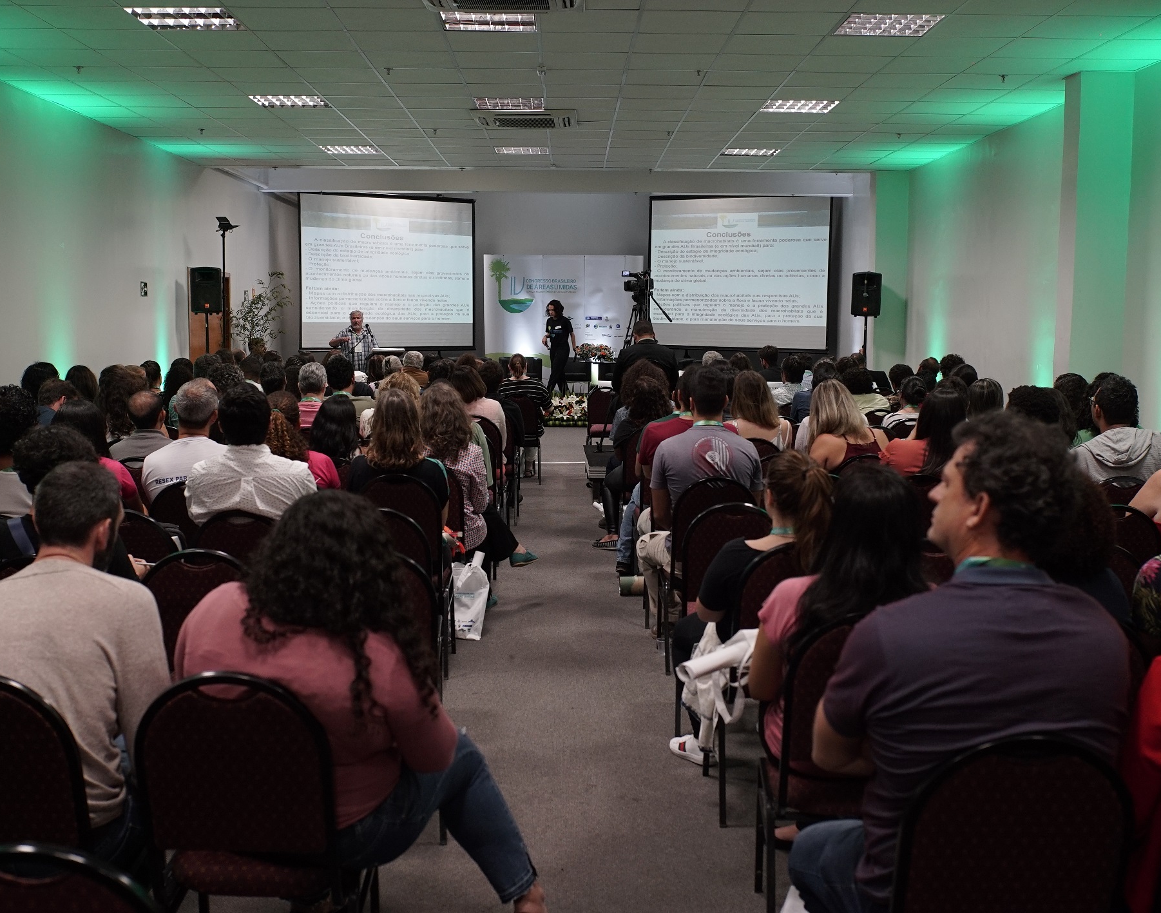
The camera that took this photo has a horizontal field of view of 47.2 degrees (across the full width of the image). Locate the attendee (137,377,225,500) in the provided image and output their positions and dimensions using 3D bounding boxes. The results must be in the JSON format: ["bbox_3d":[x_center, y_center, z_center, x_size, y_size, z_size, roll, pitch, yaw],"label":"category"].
[{"bbox_3d":[-1.633,0.278,6.145,0.520,1.340,0.800,1,6,4],"label":"attendee"}]

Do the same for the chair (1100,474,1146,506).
[{"bbox_3d":[2.473,0.515,6.299,0.440,0.890,0.550,0,6,-6],"label":"chair"}]

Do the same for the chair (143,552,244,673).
[{"bbox_3d":[-1.205,0.733,4.454,0.450,0.940,0.560,0,6,0],"label":"chair"}]

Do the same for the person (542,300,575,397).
[{"bbox_3d":[-0.339,-1.564,20.445,0.500,1.660,0.500,5,7,37],"label":"person"}]

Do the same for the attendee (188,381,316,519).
[{"bbox_3d":[-1.291,0.397,5.457,0.530,1.407,0.750,0,6,0],"label":"attendee"}]

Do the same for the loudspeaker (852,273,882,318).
[{"bbox_3d":[3.274,-1.851,15.217,0.340,0.520,0.310,2,6,11],"label":"loudspeaker"}]

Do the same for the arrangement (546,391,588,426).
[{"bbox_3d":[-0.203,-0.733,20.130,0.850,0.530,0.450,0,6,0],"label":"arrangement"}]

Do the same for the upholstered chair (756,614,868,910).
[{"bbox_3d":[0.682,0.801,3.466,0.450,0.905,0.540,0,6,0],"label":"upholstered chair"}]

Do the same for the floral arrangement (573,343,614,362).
[{"bbox_3d":[0.212,-1.647,21.145,0.650,0.300,0.450,0,6,-1],"label":"floral arrangement"}]

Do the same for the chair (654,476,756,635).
[{"bbox_3d":[0.600,0.518,6.201,0.450,0.905,0.540,0,6,0],"label":"chair"}]

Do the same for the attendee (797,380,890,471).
[{"bbox_3d":[1.446,0.208,7.323,0.460,1.280,0.800,0,6,-1],"label":"attendee"}]

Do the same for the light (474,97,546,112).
[{"bbox_3d":[-0.597,-3.041,11.413,0.620,0.070,0.620,0,6,-1],"label":"light"}]

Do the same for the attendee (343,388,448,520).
[{"bbox_3d":[-0.900,0.310,6.708,0.500,1.333,0.750,0,6,0],"label":"attendee"}]

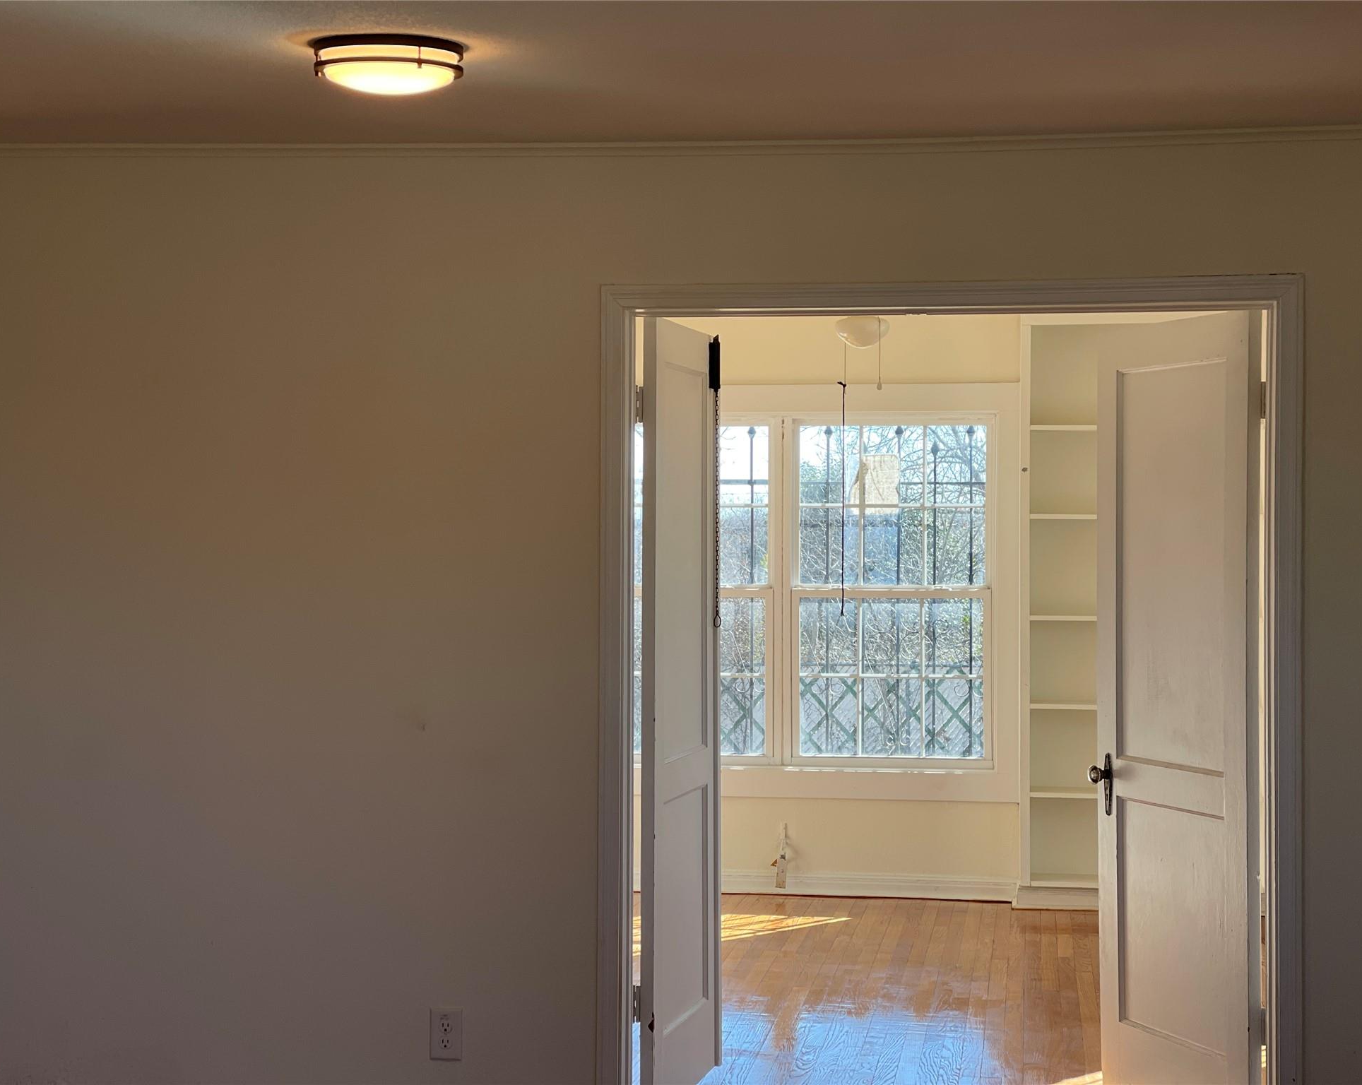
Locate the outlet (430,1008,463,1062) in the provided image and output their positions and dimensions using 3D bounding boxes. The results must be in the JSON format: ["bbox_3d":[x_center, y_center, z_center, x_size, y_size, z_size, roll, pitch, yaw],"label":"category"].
[{"bbox_3d":[-0.583,1.221,6.634,0.079,0.126,0.009,0,0,7],"label":"outlet"}]

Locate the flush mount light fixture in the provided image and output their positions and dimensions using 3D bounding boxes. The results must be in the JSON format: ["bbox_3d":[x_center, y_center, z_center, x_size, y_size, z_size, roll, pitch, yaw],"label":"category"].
[{"bbox_3d":[-0.587,-0.953,5.380,0.298,0.098,0.298,0,0,7],"label":"flush mount light fixture"}]

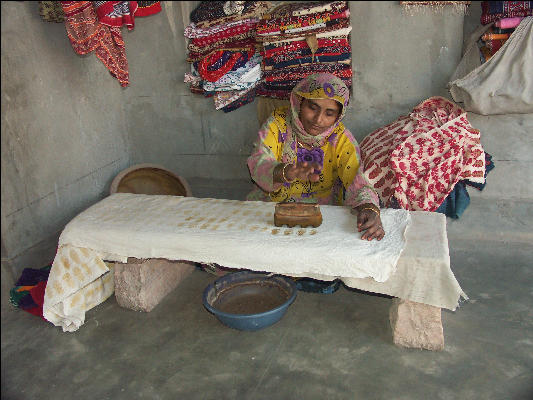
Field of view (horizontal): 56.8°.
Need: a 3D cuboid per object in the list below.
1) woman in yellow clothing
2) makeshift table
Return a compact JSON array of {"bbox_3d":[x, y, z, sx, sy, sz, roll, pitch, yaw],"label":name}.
[{"bbox_3d":[0.209,-0.068,2.013,0.572,0.869,0.615,1,20,11],"label":"woman in yellow clothing"},{"bbox_3d":[-0.063,0.256,1.926,1.516,0.350,0.445,3,21,16],"label":"makeshift table"}]

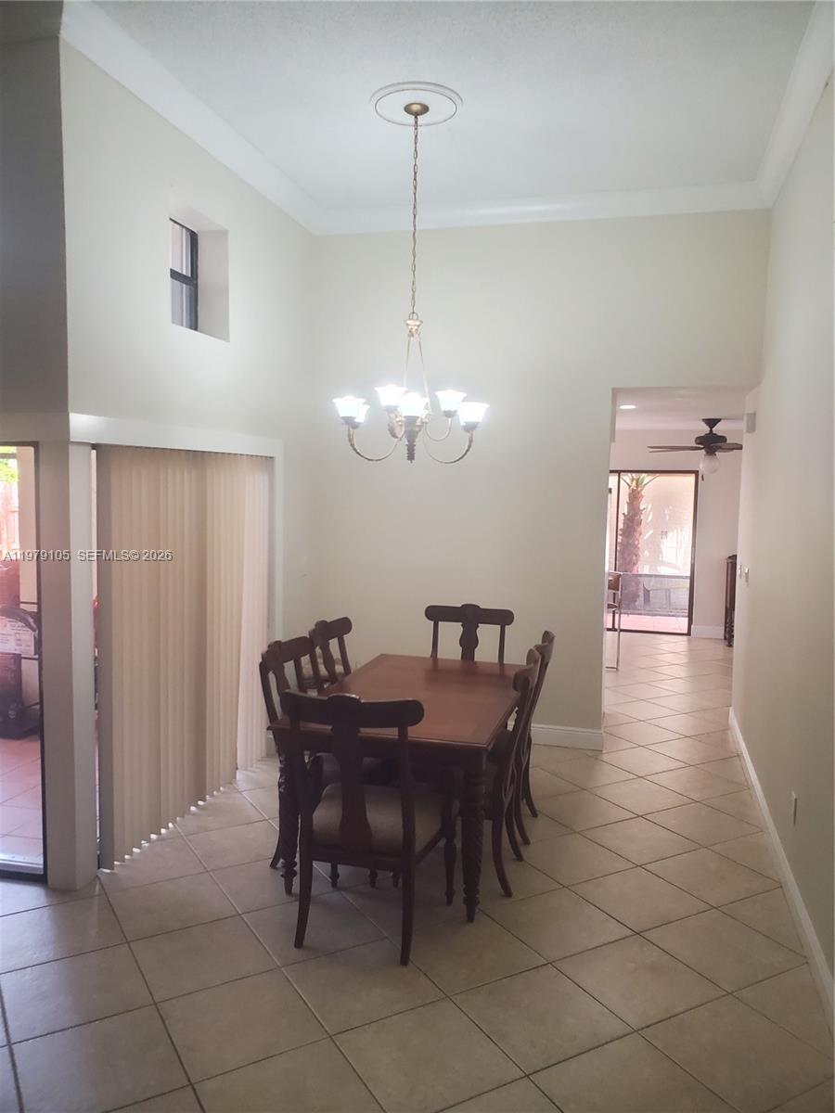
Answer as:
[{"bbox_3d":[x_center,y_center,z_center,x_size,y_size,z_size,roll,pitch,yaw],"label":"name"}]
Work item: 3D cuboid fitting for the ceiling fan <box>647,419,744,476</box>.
[{"bbox_3d":[2.743,-1.021,7.800,1.320,0.520,1.320,2,5,15],"label":"ceiling fan"}]

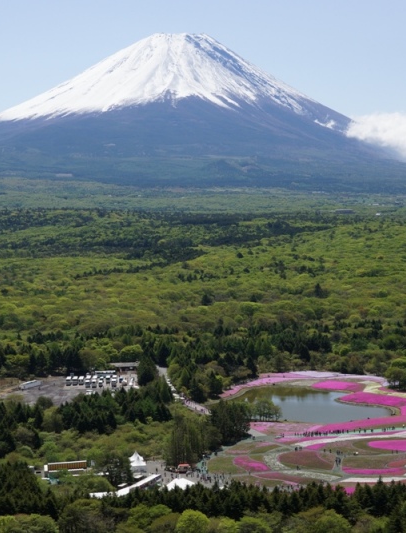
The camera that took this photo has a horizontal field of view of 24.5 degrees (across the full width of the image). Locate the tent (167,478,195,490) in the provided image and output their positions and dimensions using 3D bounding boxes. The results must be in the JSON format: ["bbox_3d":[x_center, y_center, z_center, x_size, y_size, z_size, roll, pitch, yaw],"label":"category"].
[{"bbox_3d":[-7.293,72.660,309.184,9.600,5.200,8.500,-1,4,-12],"label":"tent"}]

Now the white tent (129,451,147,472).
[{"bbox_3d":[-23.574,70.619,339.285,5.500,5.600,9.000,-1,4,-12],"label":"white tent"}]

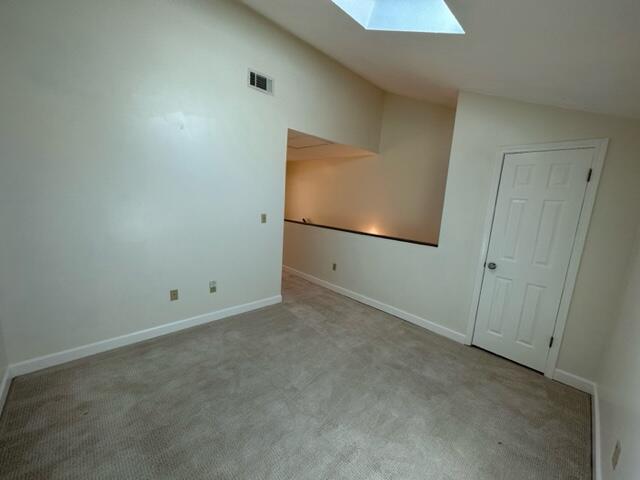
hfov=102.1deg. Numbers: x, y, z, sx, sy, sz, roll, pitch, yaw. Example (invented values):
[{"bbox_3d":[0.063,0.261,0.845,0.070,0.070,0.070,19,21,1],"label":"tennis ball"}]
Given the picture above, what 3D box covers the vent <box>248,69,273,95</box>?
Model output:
[{"bbox_3d":[-0.685,-1.817,3.004,0.325,0.185,0.022,-5,13,-44],"label":"vent"}]

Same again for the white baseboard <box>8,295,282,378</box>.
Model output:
[{"bbox_3d":[-1.466,0.923,2.853,2.519,0.109,0.022,-5,13,-44],"label":"white baseboard"}]

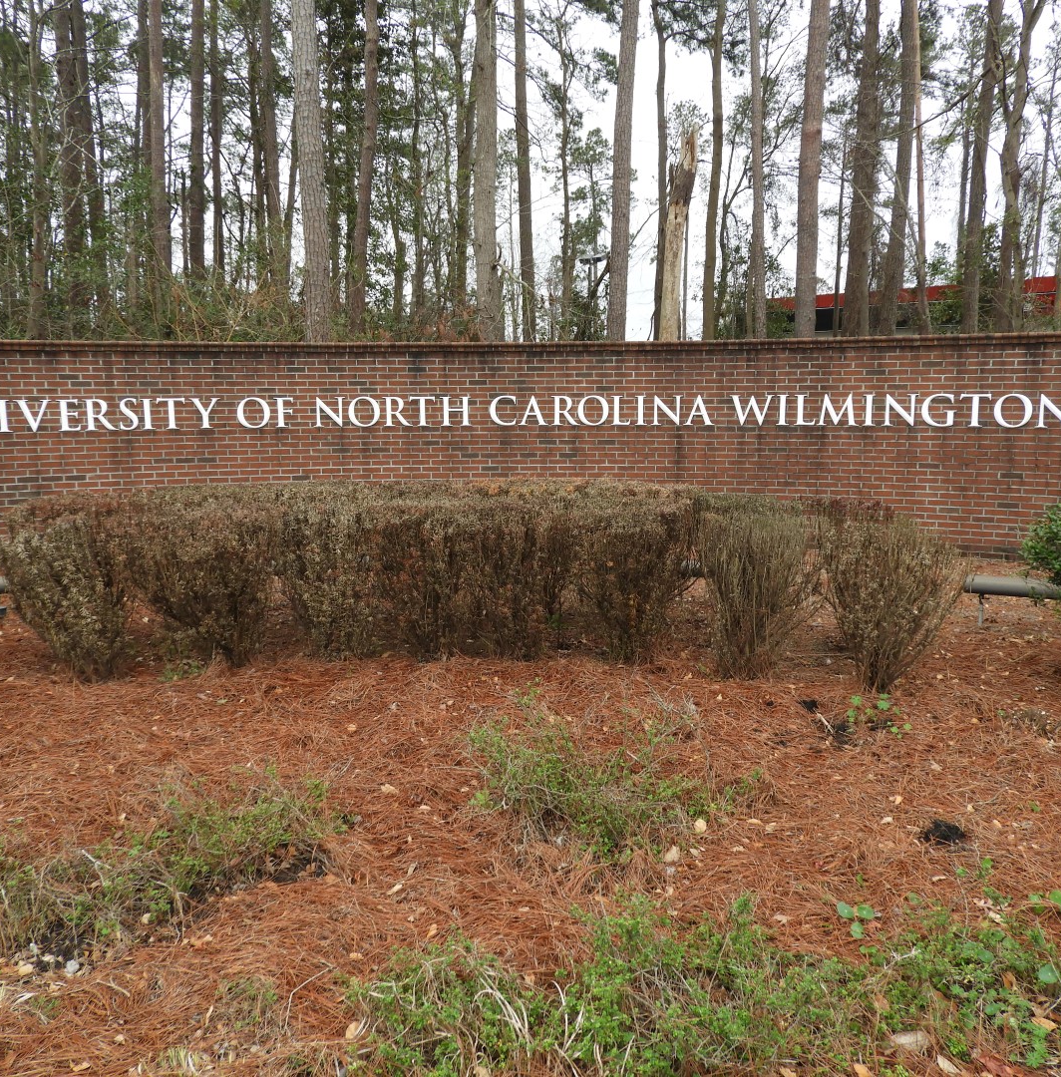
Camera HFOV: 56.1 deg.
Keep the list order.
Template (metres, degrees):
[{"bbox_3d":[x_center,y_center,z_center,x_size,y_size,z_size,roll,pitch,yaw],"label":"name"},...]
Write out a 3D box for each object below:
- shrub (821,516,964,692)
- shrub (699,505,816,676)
[{"bbox_3d":[1.963,0.356,5.409,0.768,0.909,0.768,3,9,20],"label":"shrub"},{"bbox_3d":[1.291,0.311,5.659,0.654,0.931,0.654,2,9,13],"label":"shrub"}]

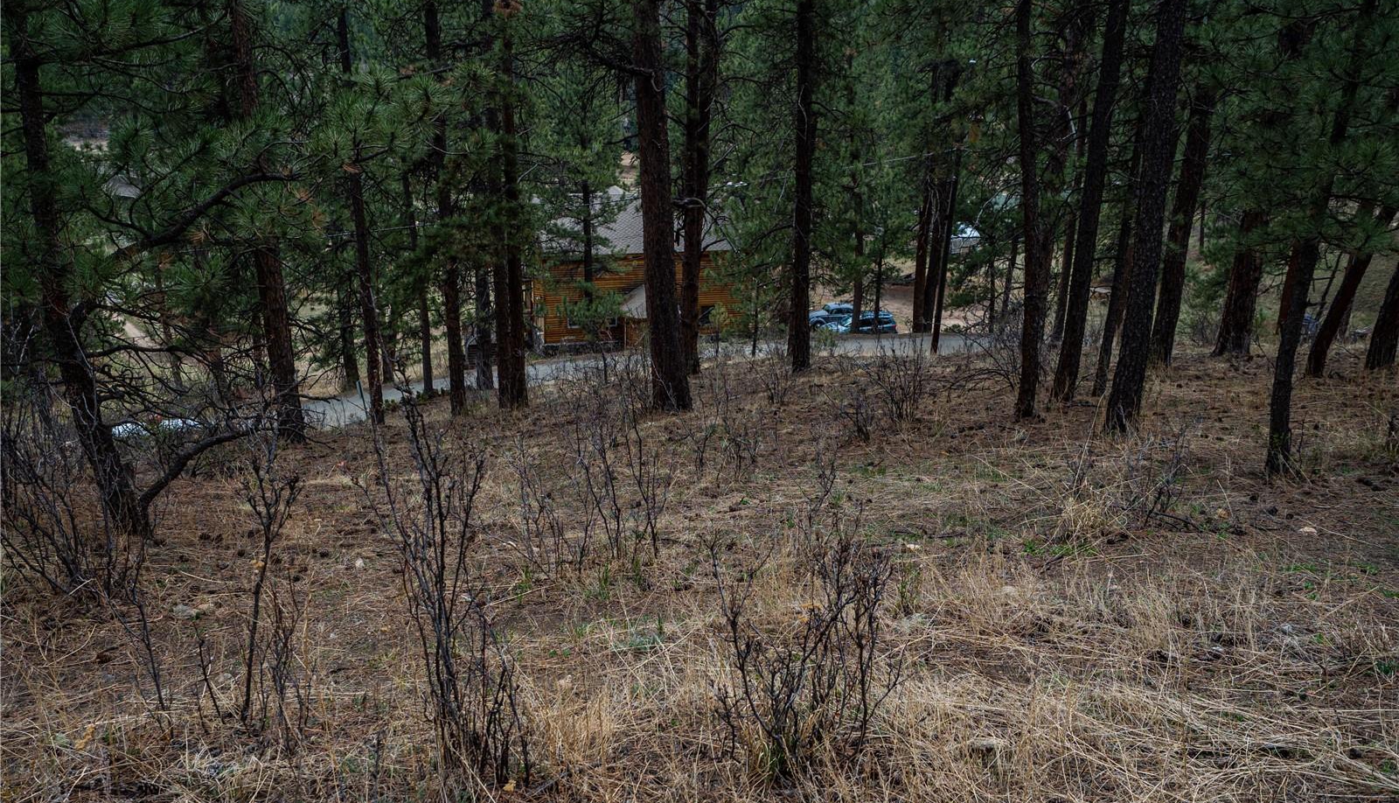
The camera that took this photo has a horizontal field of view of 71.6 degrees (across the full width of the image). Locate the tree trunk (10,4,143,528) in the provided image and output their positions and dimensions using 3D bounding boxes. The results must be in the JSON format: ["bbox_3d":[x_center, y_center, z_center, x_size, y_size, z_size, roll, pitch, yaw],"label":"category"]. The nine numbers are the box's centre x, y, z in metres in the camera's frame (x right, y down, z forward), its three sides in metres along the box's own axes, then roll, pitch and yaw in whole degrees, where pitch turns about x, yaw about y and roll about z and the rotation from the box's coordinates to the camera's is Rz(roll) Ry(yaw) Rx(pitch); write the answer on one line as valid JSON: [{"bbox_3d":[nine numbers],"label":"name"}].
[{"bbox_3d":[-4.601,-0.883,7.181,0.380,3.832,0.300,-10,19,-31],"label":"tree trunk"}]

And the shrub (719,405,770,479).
[{"bbox_3d":[0.388,0.369,8.500,0.440,0.610,0.420,0,13,0],"label":"shrub"}]

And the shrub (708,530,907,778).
[{"bbox_3d":[0.357,0.825,3.220,0.600,0.760,0.550,0,13,0],"label":"shrub"}]

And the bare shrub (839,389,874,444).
[{"bbox_3d":[1.655,0.167,10.200,0.310,0.560,0.330,0,13,0],"label":"bare shrub"}]

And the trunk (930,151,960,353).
[{"bbox_3d":[8.939,-5.477,35.106,0.360,7.638,0.330,5,16,13],"label":"trunk"}]

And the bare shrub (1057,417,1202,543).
[{"bbox_3d":[3.102,0.530,7.000,0.943,0.670,0.850,8,17,25],"label":"bare shrub"}]

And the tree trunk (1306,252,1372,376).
[{"bbox_3d":[10.404,-1.400,15.779,0.270,2.027,0.270,22,15,30],"label":"tree trunk"}]

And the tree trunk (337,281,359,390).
[{"bbox_3d":[-12.370,-2.459,34.176,0.480,4.050,0.450,-5,16,-20],"label":"tree trunk"}]

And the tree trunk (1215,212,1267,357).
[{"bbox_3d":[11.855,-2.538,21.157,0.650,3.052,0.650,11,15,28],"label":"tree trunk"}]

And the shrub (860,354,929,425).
[{"bbox_3d":[2.704,-0.204,13.400,0.947,0.920,0.900,4,16,11],"label":"shrub"}]

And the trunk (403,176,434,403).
[{"bbox_3d":[-9.030,-3.605,31.214,0.300,6.995,0.300,-5,13,-15],"label":"trunk"}]

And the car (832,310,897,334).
[{"bbox_3d":[10.055,-4.772,60.500,4.600,1.670,1.850,-5,14,-21],"label":"car"}]

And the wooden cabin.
[{"bbox_3d":[-4.136,-8.194,58.790,11.800,8.300,9.000,-3,13,-15],"label":"wooden cabin"}]

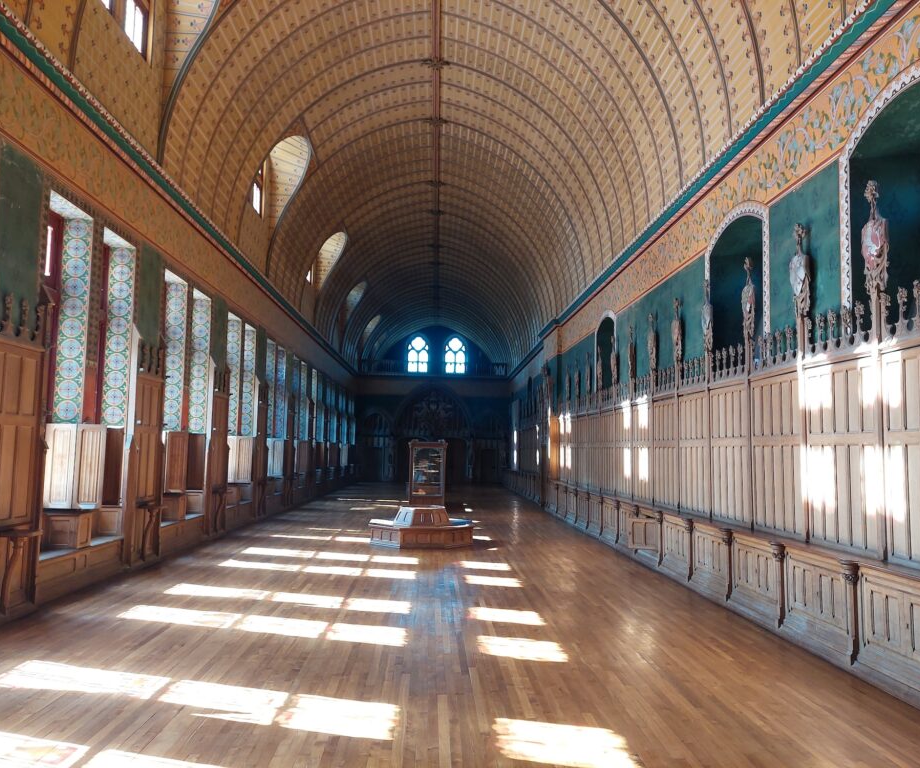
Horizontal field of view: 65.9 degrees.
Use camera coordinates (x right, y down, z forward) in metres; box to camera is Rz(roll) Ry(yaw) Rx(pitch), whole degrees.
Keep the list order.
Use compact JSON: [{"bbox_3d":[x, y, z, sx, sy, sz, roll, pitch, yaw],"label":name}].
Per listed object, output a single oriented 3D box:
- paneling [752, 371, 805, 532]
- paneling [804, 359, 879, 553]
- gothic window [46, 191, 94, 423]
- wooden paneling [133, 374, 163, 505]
[{"bbox_3d":[4.140,0.906,9.295,0.090,2.101,1.342,1,-5,-2],"label":"paneling"},{"bbox_3d":[4.088,0.723,7.553,0.100,2.034,1.283,1,-5,-2],"label":"paneling"},{"bbox_3d":[-5.476,-0.956,9.515,0.458,2.995,1.154,1,-5,-2],"label":"gothic window"},{"bbox_3d":[-5.309,0.952,12.026,0.100,2.081,1.078,1,-5,-2],"label":"wooden paneling"}]

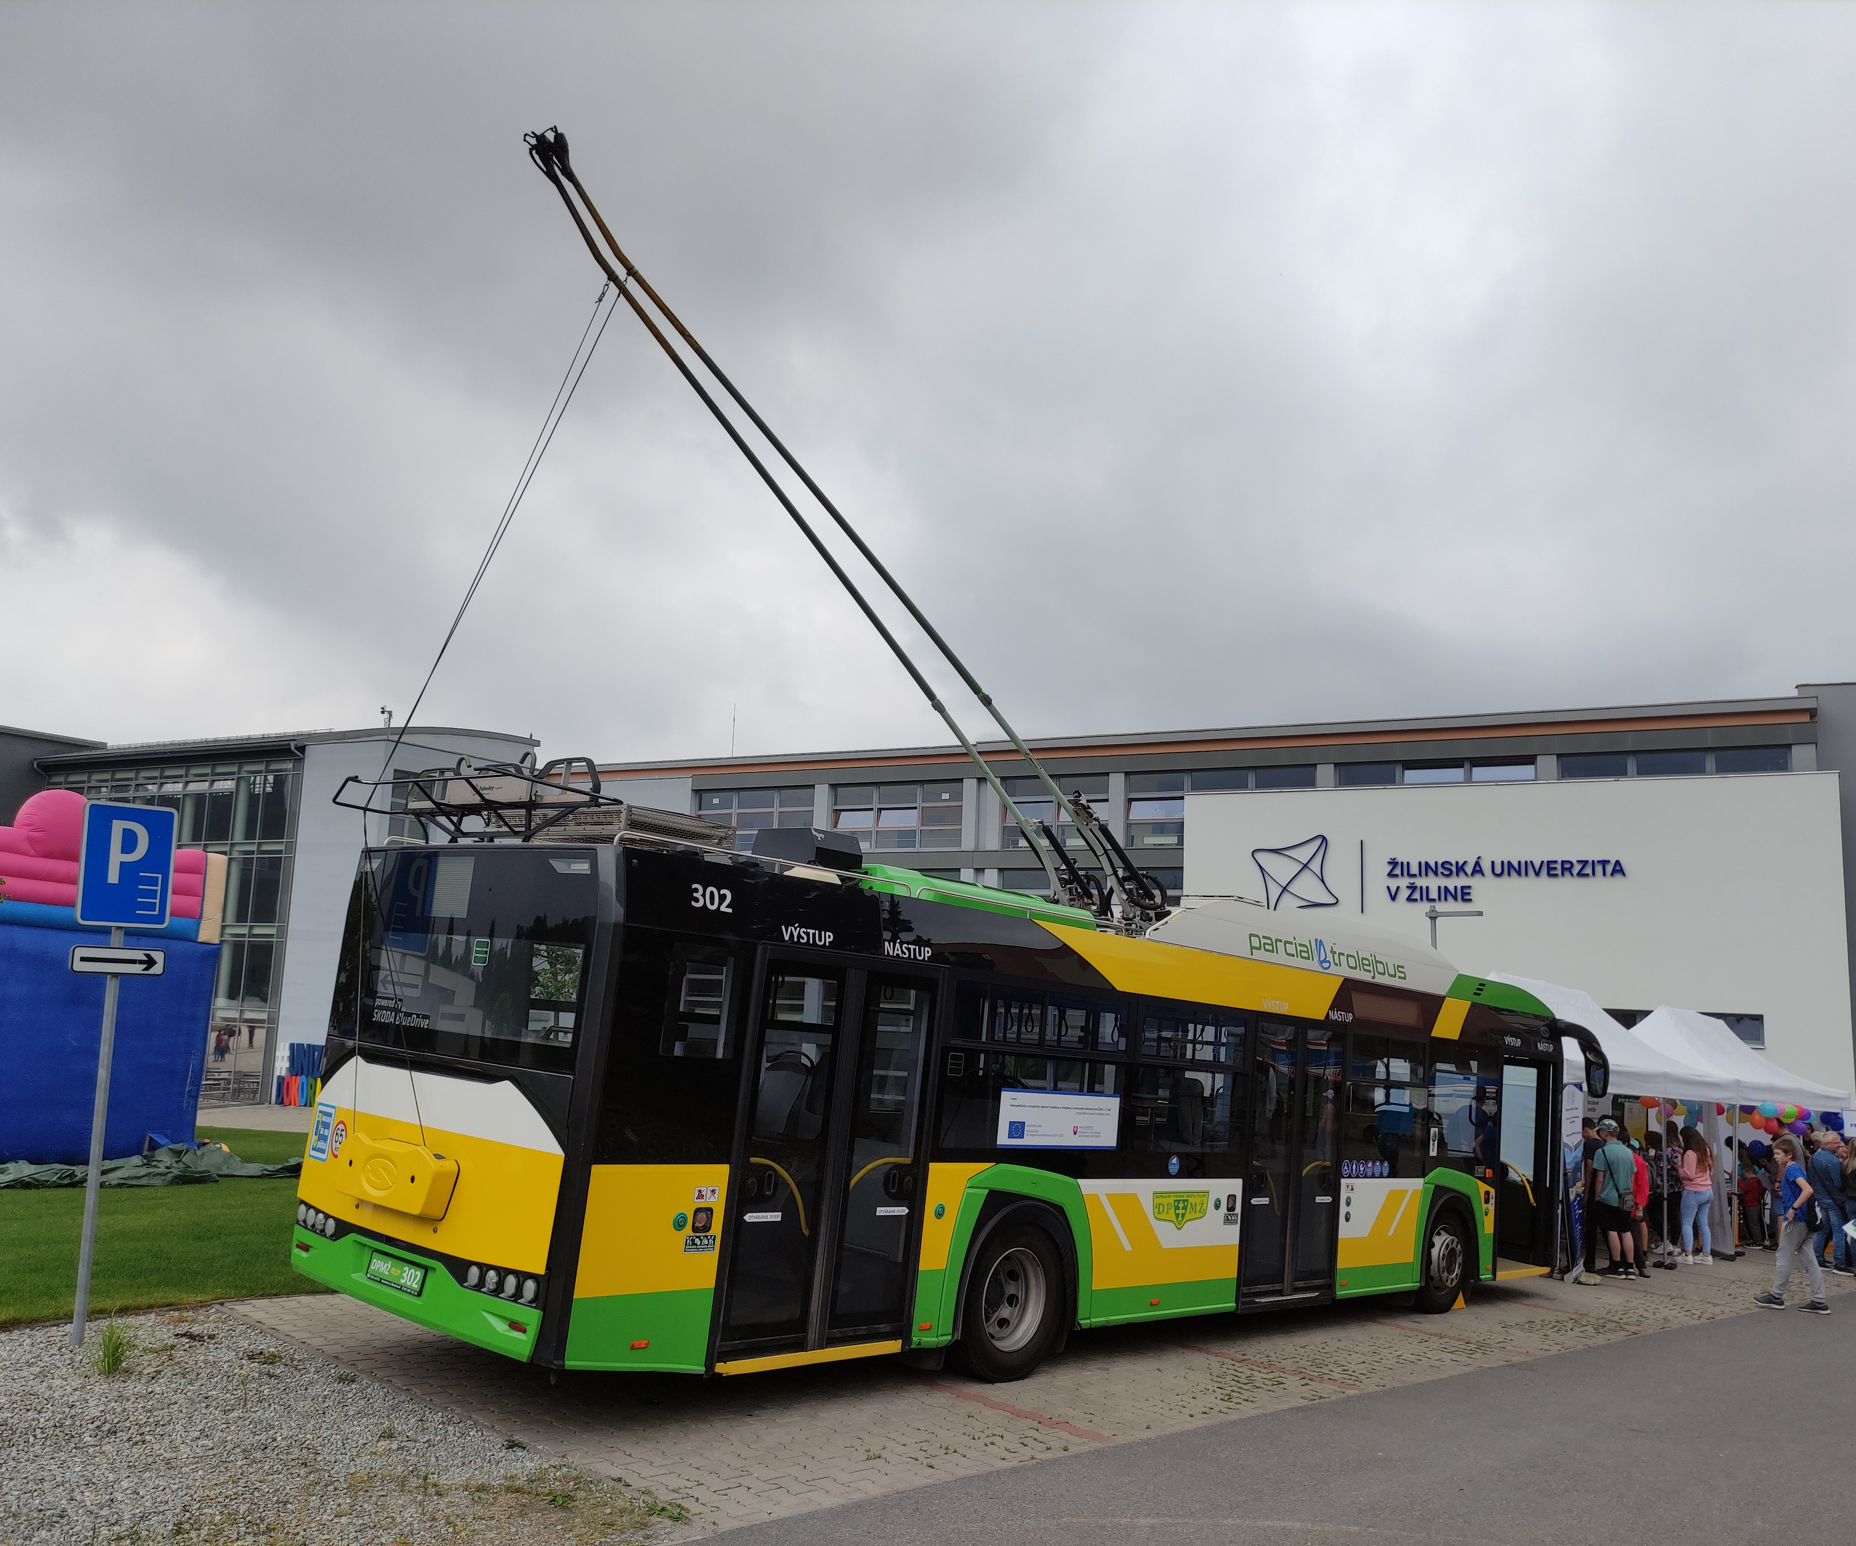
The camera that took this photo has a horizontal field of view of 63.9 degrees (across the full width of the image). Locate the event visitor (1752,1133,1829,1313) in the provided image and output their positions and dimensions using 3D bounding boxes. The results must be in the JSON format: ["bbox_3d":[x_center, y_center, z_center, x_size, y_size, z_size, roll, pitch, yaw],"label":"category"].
[{"bbox_3d":[8.714,4.547,15.031,0.750,1.647,0.450,0,-8,14],"label":"event visitor"}]

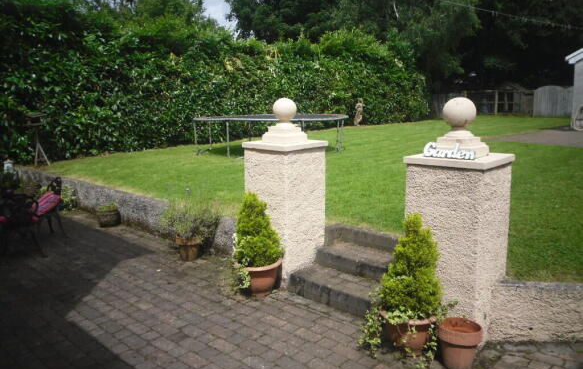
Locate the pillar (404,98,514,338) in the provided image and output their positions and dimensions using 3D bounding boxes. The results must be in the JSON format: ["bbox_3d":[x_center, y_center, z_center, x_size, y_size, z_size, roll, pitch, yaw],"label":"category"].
[{"bbox_3d":[1.149,0.210,3.262,0.543,1.628,0.543,9,15,42],"label":"pillar"}]

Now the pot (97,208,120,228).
[{"bbox_3d":[-2.397,0.431,6.226,0.326,0.228,0.315,-5,11,-21],"label":"pot"}]

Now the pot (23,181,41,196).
[{"bbox_3d":[-4.559,0.081,8.255,0.309,0.244,0.309,-7,12,-29],"label":"pot"}]

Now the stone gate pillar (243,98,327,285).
[{"bbox_3d":[-0.053,0.028,4.346,0.543,1.628,0.543,9,15,42],"label":"stone gate pillar"}]

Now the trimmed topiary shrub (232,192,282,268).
[{"bbox_3d":[-0.274,0.367,3.913,0.402,0.630,0.386,-2,11,-4],"label":"trimmed topiary shrub"}]

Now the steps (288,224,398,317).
[{"bbox_3d":[0.598,0.708,3.956,1.102,0.413,0.739,9,15,42],"label":"steps"}]

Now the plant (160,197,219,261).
[{"bbox_3d":[-1.052,0.464,4.843,0.597,0.624,0.543,-3,11,-13],"label":"plant"}]

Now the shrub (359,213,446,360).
[{"bbox_3d":[0.713,0.635,2.981,0.516,0.912,0.451,2,11,14],"label":"shrub"}]

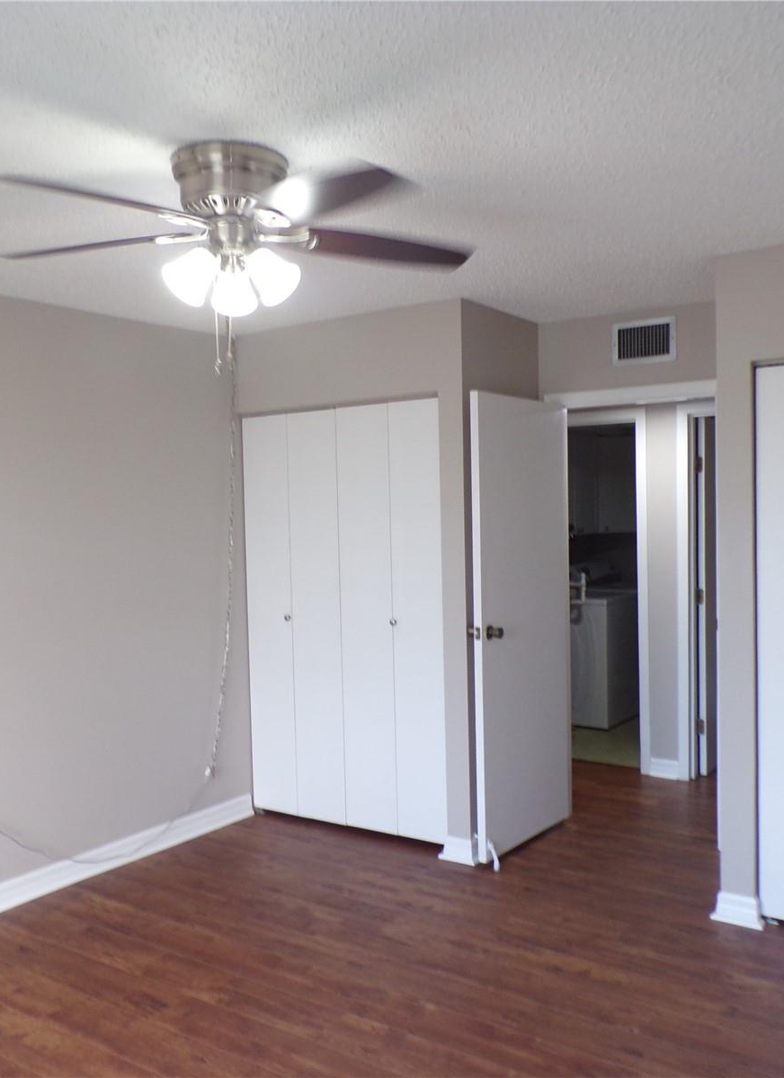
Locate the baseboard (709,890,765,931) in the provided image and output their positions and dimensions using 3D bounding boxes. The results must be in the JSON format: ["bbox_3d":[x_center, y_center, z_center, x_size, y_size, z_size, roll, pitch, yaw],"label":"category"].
[{"bbox_3d":[1.263,1.359,3.654,0.190,0.115,0.030,0,3,35],"label":"baseboard"}]

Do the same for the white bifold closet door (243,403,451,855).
[{"bbox_3d":[-0.241,0.379,4.779,1.190,2.000,0.040,0,3,35],"label":"white bifold closet door"}]

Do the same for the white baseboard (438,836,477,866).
[{"bbox_3d":[0.283,1.356,4.368,0.184,0.115,0.030,0,3,35],"label":"white baseboard"}]

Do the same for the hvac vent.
[{"bbox_3d":[1.165,-0.914,4.621,0.305,0.195,0.020,0,3,35],"label":"hvac vent"}]

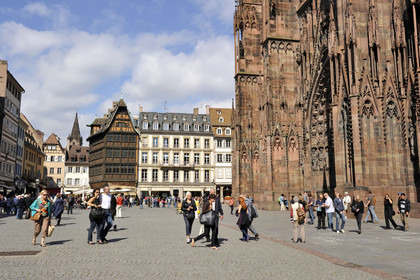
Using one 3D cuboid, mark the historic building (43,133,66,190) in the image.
[{"bbox_3d":[-38.283,7.524,96.604,5.319,17.348,9.000,0,-9,-3],"label":"historic building"}]

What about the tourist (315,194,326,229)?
[{"bbox_3d":[5.136,3.355,17.400,0.540,1.595,0.450,-1,-8,3],"label":"tourist"}]

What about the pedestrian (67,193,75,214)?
[{"bbox_3d":[-11.360,5.171,30.400,0.520,1.770,0.400,-1,-9,6],"label":"pedestrian"}]

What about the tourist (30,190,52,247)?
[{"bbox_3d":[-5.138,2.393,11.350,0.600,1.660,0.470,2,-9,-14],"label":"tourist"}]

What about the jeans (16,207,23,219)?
[{"bbox_3d":[-12.709,4.858,25.000,0.420,0.862,0.350,-6,-10,37],"label":"jeans"}]

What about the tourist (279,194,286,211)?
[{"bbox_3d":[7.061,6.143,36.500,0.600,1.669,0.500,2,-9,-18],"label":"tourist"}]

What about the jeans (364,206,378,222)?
[{"bbox_3d":[9.577,4.449,22.210,0.680,0.969,0.450,-3,-9,21],"label":"jeans"}]

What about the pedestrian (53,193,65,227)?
[{"bbox_3d":[-8.200,3.806,20.400,0.650,1.693,0.550,2,-9,-12],"label":"pedestrian"}]

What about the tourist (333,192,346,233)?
[{"bbox_3d":[5.456,3.073,15.800,0.550,1.685,0.450,0,-8,-5],"label":"tourist"}]

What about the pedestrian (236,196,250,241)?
[{"bbox_3d":[1.201,2.848,13.583,0.520,1.530,0.500,-5,-10,30],"label":"pedestrian"}]

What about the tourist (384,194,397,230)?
[{"bbox_3d":[8.582,3.414,17.700,0.500,1.640,0.540,-6,-11,36],"label":"tourist"}]

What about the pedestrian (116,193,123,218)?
[{"bbox_3d":[-6.376,4.650,26.300,0.500,1.660,0.400,2,-9,-17],"label":"pedestrian"}]

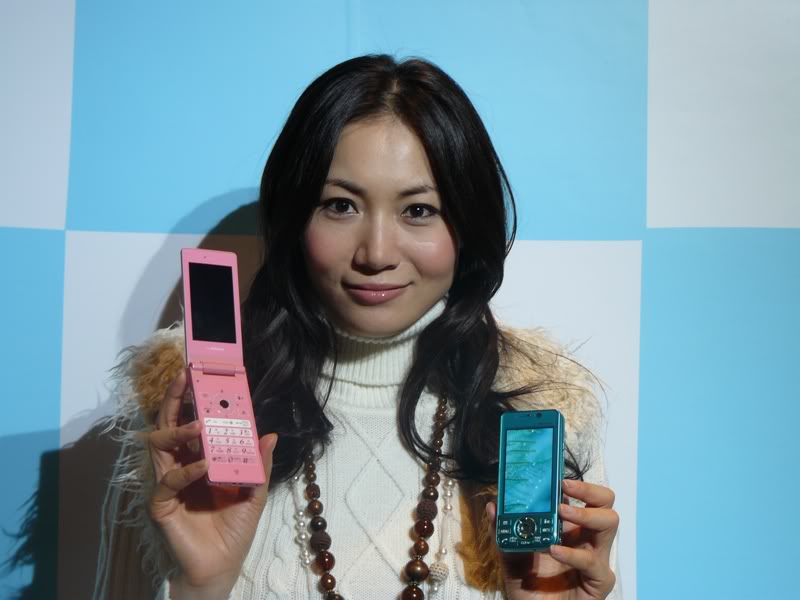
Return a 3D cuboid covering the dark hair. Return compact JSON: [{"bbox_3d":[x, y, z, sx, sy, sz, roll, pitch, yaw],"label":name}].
[{"bbox_3d":[0.011,-0.025,1.665,0.278,0.360,0.230,2,-1,3],"label":"dark hair"}]

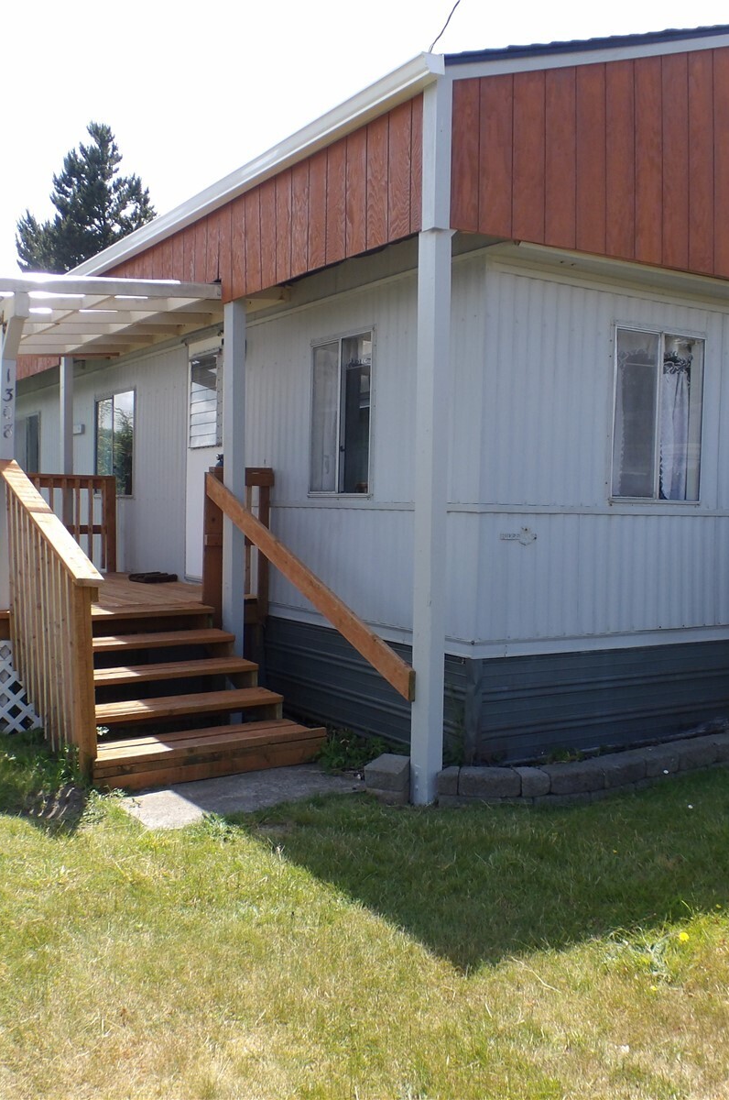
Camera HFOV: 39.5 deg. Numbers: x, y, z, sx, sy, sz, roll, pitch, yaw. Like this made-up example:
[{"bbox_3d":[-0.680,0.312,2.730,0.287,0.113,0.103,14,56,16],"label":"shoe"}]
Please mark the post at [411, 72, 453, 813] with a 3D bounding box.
[{"bbox_3d":[0.330,-0.472,4.790,0.105,3.350,0.150,-1,3,-32],"label":"post"}]

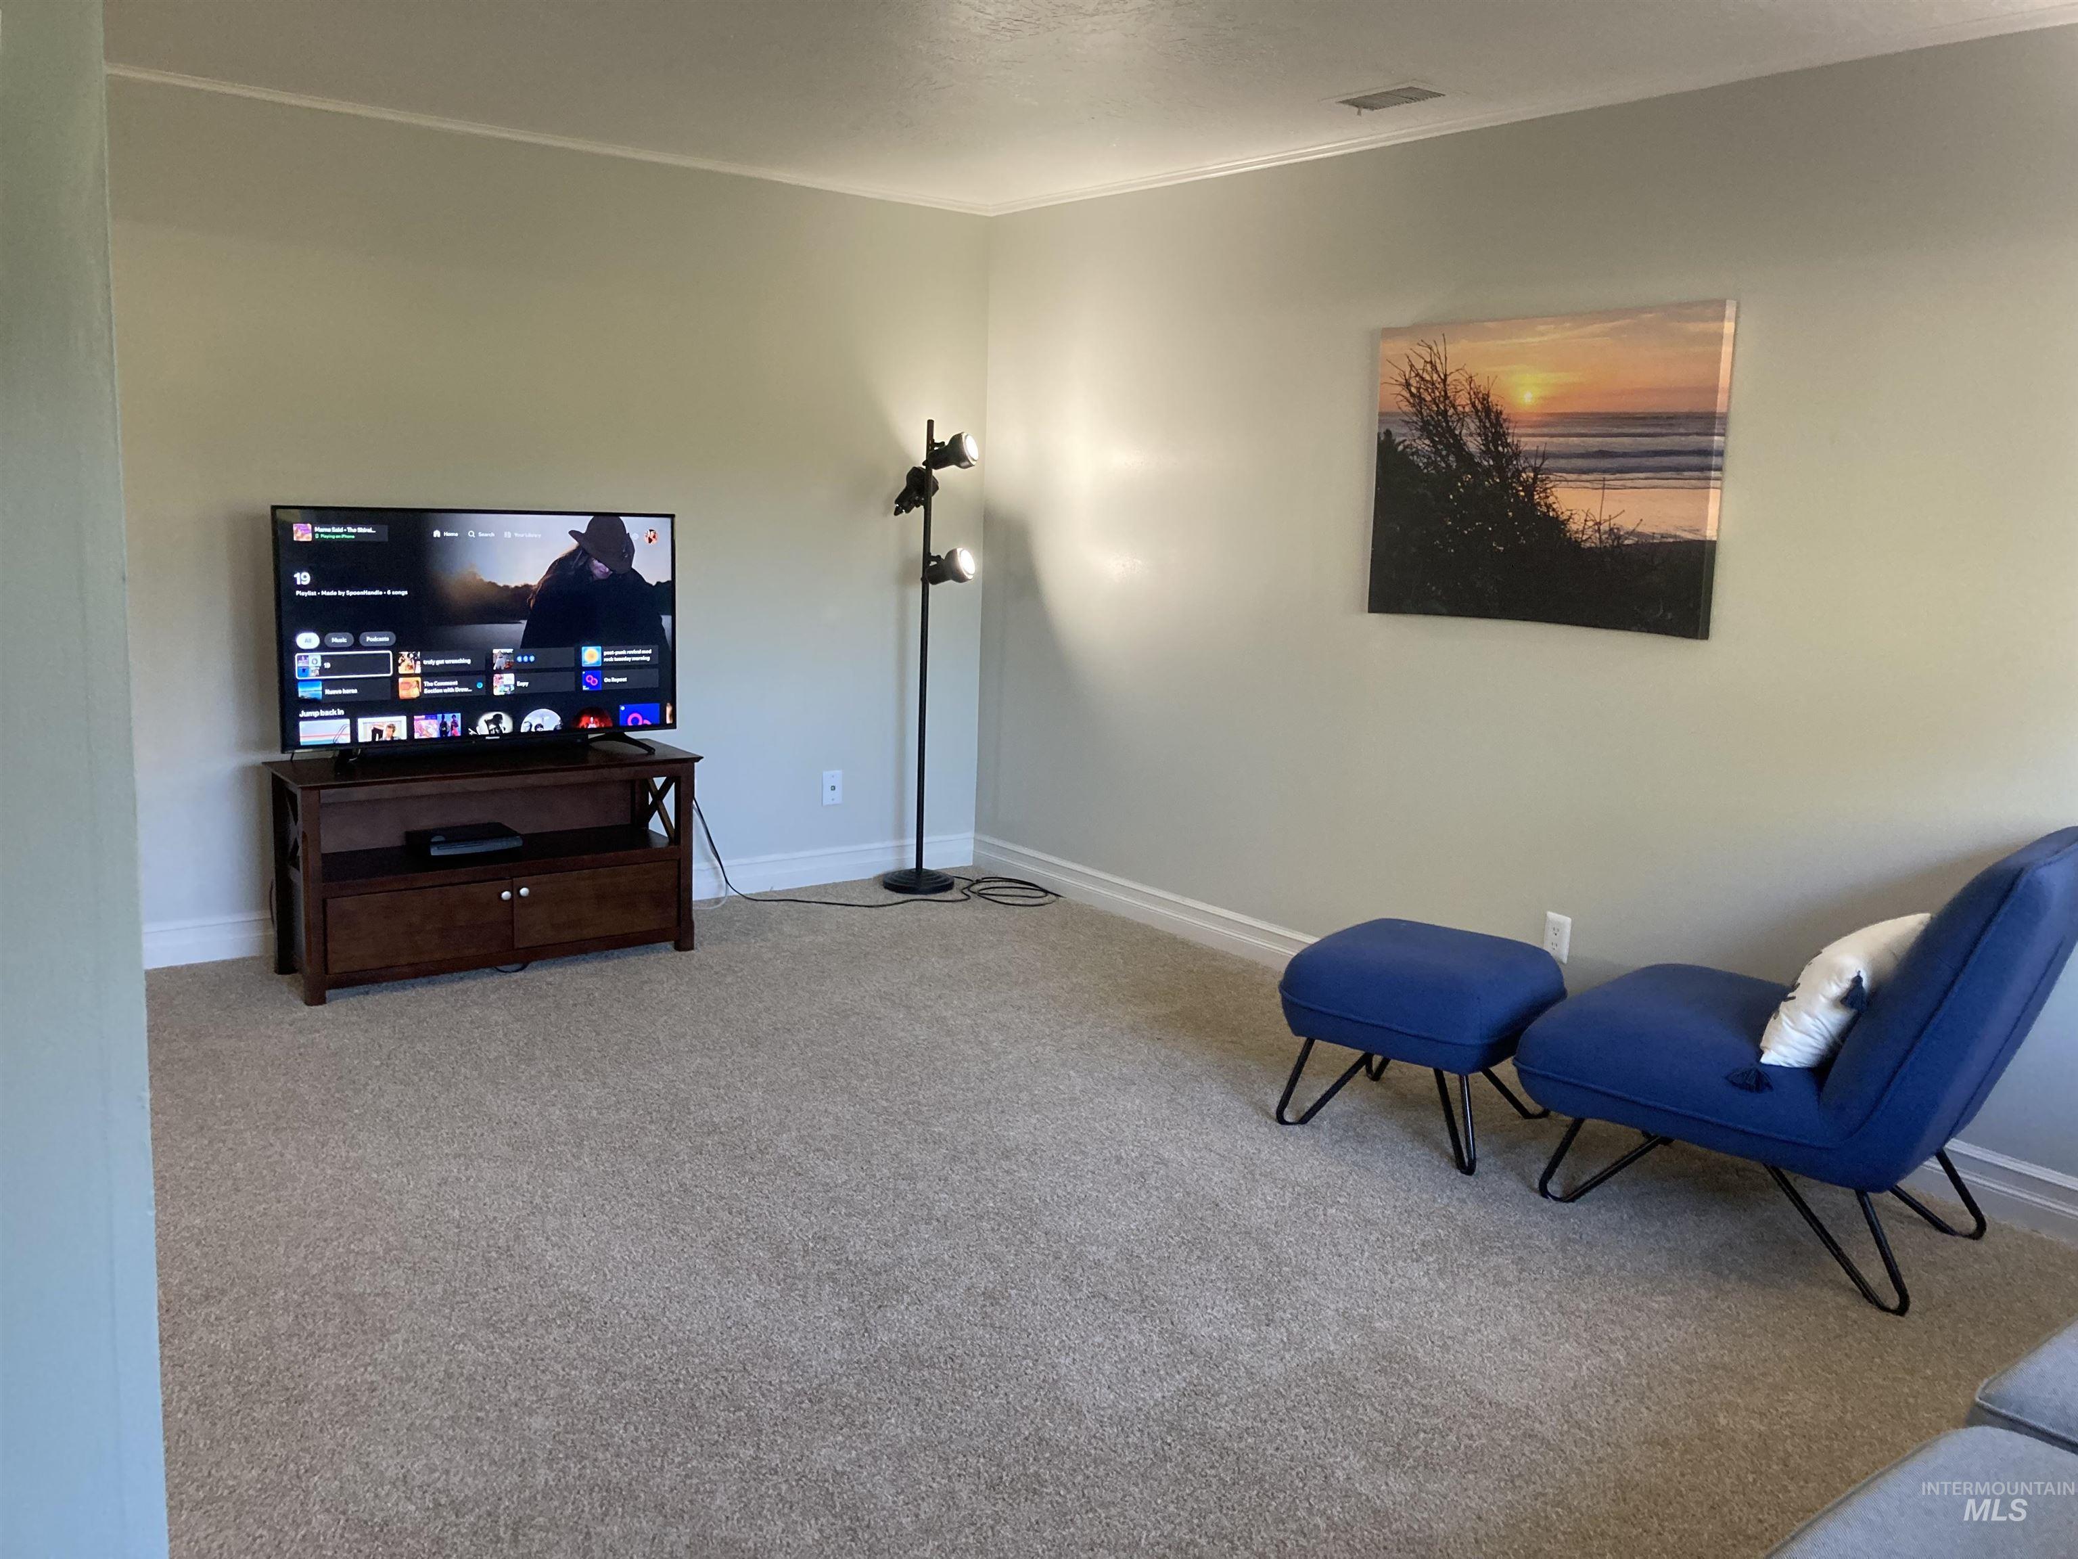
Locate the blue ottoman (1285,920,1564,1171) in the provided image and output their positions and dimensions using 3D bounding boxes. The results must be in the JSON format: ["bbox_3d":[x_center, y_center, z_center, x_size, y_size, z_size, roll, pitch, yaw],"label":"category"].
[{"bbox_3d":[0.885,0.591,3.877,0.521,0.417,0.526,10,12,39],"label":"blue ottoman"}]

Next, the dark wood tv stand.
[{"bbox_3d":[-1.575,0.241,4.840,1.137,0.596,0.407,-5,12,-37],"label":"dark wood tv stand"}]

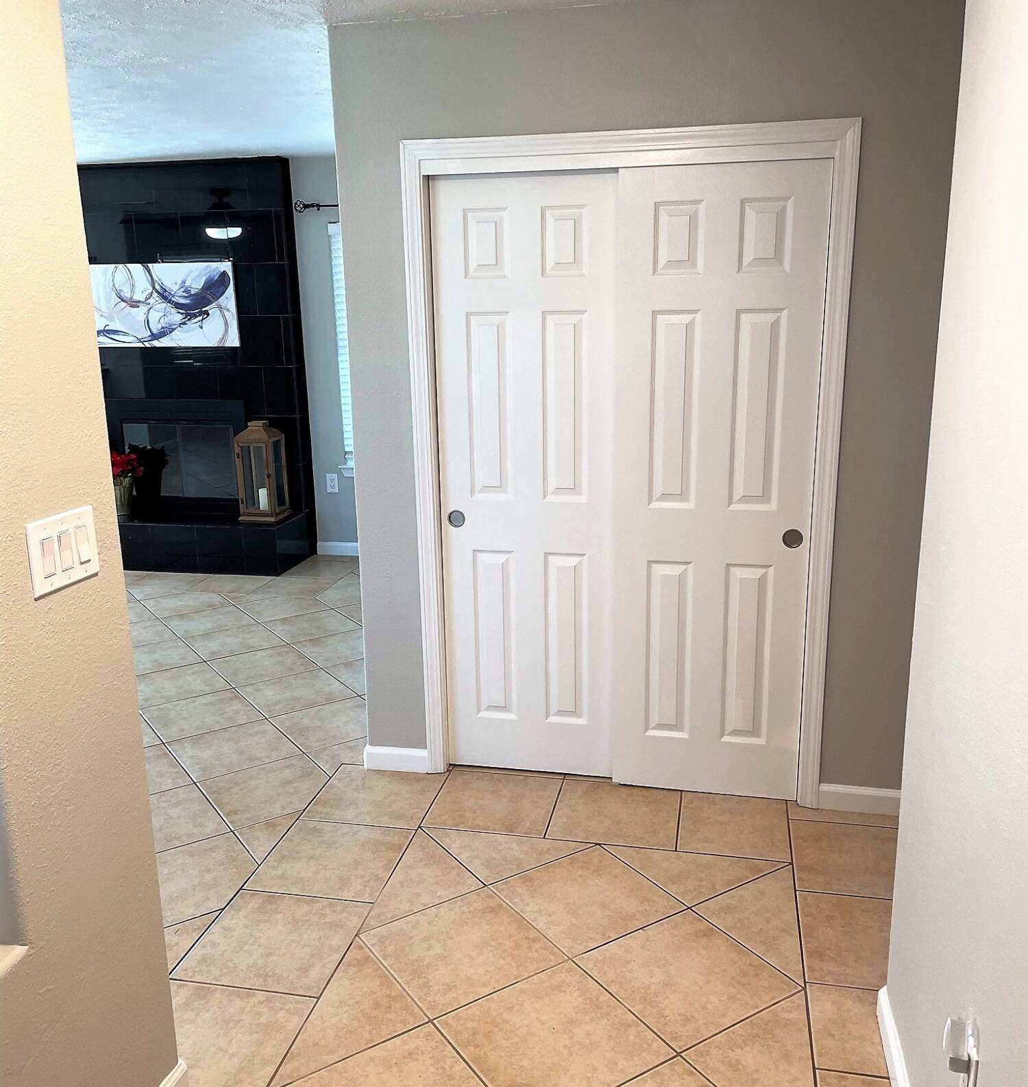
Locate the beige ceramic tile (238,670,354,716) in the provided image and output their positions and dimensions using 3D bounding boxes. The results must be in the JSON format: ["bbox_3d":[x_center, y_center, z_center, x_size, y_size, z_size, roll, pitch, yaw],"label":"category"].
[{"bbox_3d":[-0.939,0.648,4.445,0.404,0.011,0.404,-9,16,-32],"label":"beige ceramic tile"}]

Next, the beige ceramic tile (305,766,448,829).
[{"bbox_3d":[-0.461,0.857,3.489,0.394,0.010,0.398,2,14,12],"label":"beige ceramic tile"}]

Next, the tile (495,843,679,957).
[{"bbox_3d":[0.205,1.001,2.901,0.400,0.012,0.400,-10,16,-32],"label":"tile"}]

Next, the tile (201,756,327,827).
[{"bbox_3d":[-0.833,0.862,3.564,0.404,0.011,0.404,-9,16,-32],"label":"tile"}]

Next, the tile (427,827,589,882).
[{"bbox_3d":[-0.047,0.963,3.115,0.563,0.011,0.281,2,14,12],"label":"tile"}]

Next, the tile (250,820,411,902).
[{"bbox_3d":[-0.542,0.953,3.102,0.394,0.010,0.398,2,14,12],"label":"tile"}]

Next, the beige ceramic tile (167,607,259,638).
[{"bbox_3d":[-1.601,0.407,5.396,0.398,0.010,0.398,-10,16,-32],"label":"beige ceramic tile"}]

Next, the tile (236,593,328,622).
[{"bbox_3d":[-1.269,0.357,5.657,0.404,0.011,0.404,-9,16,-32],"label":"tile"}]

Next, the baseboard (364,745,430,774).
[{"bbox_3d":[-0.418,0.766,3.655,0.240,0.087,0.015,2,14,12],"label":"baseboard"}]

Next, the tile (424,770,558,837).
[{"bbox_3d":[-0.063,0.867,3.427,0.398,0.010,0.398,2,14,12],"label":"tile"}]

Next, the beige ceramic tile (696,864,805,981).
[{"bbox_3d":[0.621,1.011,2.800,0.279,0.010,0.560,2,14,12],"label":"beige ceramic tile"}]

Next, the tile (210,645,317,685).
[{"bbox_3d":[-1.163,0.570,4.777,0.404,0.011,0.404,-9,16,-32],"label":"tile"}]

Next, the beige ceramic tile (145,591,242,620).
[{"bbox_3d":[-1.823,0.329,5.725,0.398,0.010,0.398,-10,16,-32],"label":"beige ceramic tile"}]

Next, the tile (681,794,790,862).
[{"bbox_3d":[0.702,0.901,3.282,0.337,0.012,0.400,2,14,13],"label":"tile"}]

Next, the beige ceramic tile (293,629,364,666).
[{"bbox_3d":[-0.821,0.507,4.977,0.400,0.012,0.400,-10,16,-32],"label":"beige ceramic tile"}]

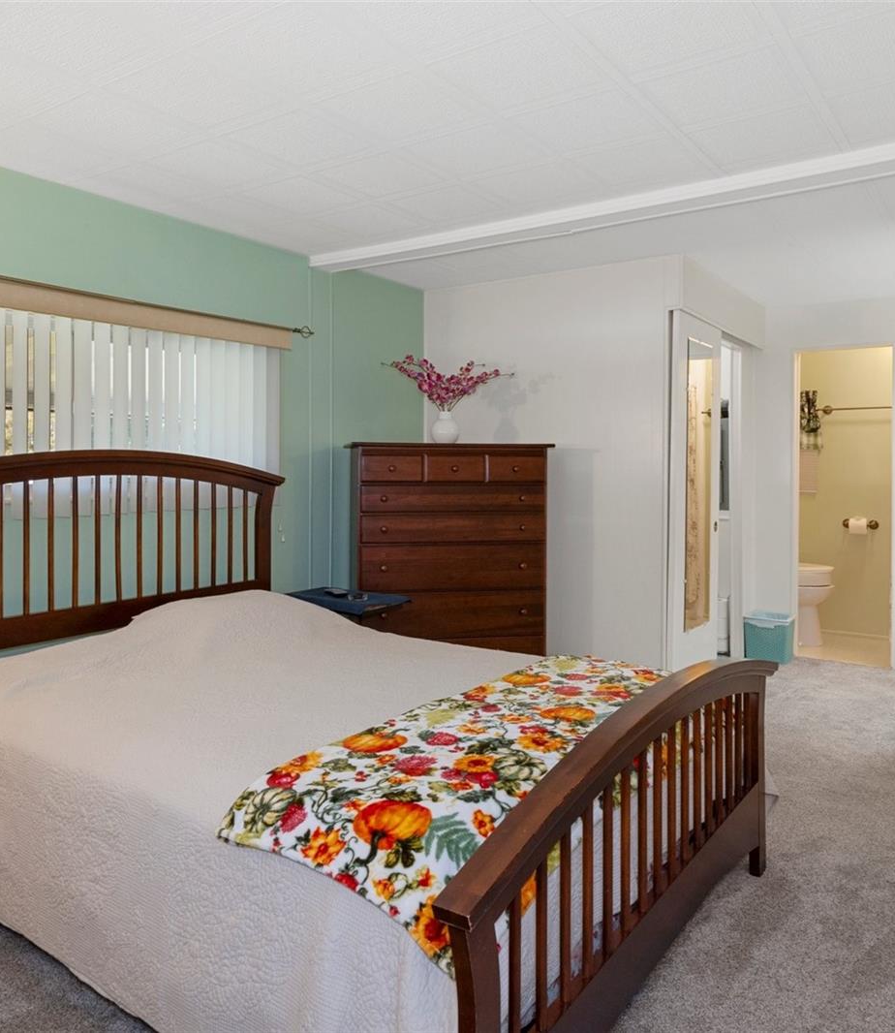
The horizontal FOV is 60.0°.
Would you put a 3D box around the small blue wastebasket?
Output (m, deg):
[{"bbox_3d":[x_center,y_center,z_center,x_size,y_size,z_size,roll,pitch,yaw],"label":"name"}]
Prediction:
[{"bbox_3d":[2.000,0.752,4.800,0.260,0.260,0.200,3,5,35],"label":"small blue wastebasket"}]

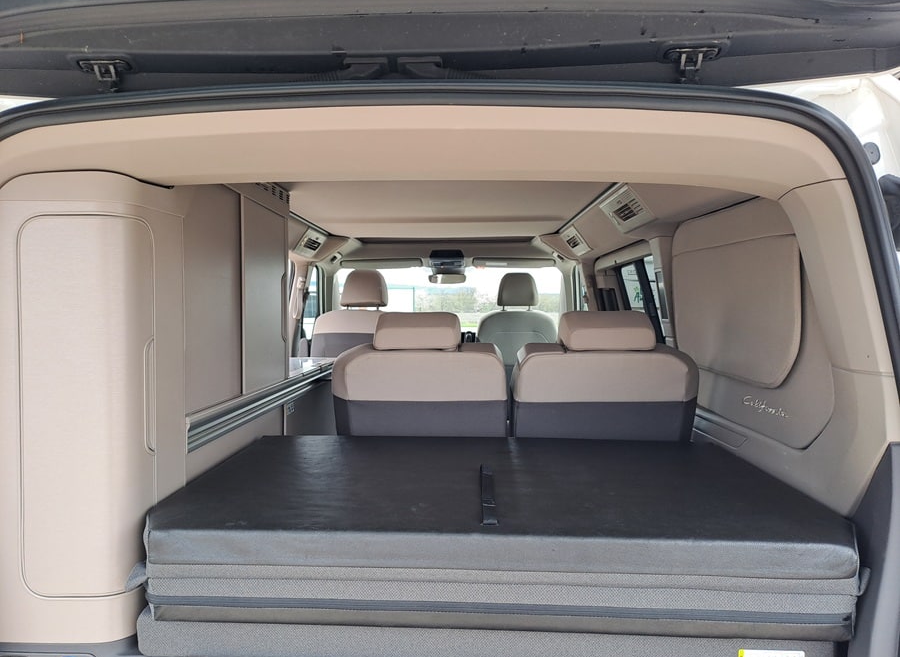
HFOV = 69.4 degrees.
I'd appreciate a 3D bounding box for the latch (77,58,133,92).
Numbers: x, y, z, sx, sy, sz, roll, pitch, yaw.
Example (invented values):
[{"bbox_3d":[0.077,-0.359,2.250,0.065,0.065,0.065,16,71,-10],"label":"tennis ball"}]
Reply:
[{"bbox_3d":[-0.452,-0.331,0.850,0.068,0.040,0.036,0,2,2],"label":"latch"}]

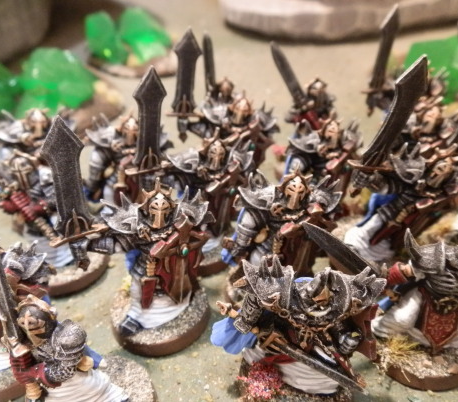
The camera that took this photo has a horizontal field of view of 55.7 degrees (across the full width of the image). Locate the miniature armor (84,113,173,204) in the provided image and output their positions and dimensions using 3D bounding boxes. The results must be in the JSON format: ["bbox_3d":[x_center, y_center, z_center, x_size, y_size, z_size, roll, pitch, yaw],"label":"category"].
[{"bbox_3d":[-0.037,-0.011,0.161,0.034,0.047,0.031,-6,33,-5],"label":"miniature armor"}]

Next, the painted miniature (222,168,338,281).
[{"bbox_3d":[0.015,0.009,0.124,0.033,0.047,0.031,-2,33,2],"label":"painted miniature"}]

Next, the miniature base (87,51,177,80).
[{"bbox_3d":[-0.078,-0.121,0.372,0.080,0.008,0.076,-3,33,0],"label":"miniature base"}]

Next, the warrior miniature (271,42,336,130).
[{"bbox_3d":[0.034,-0.035,0.178,0.035,0.061,0.032,3,33,10],"label":"warrior miniature"}]

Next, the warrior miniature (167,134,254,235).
[{"bbox_3d":[-0.005,-0.004,0.140,0.028,0.037,0.022,-5,33,-3],"label":"warrior miniature"}]

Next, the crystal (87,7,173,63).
[{"bbox_3d":[-0.082,-0.137,0.356,0.070,0.042,0.034,-3,33,0],"label":"crystal"}]

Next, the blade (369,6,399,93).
[{"bbox_3d":[0.061,-0.060,0.172,0.010,0.033,0.003,-14,38,-30],"label":"blade"}]

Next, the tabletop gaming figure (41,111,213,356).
[{"bbox_3d":[-0.025,0.007,0.113,0.043,0.066,0.032,-6,33,-4],"label":"tabletop gaming figure"}]

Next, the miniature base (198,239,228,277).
[{"bbox_3d":[-0.011,0.015,0.156,0.030,0.005,0.030,-3,33,0],"label":"miniature base"}]

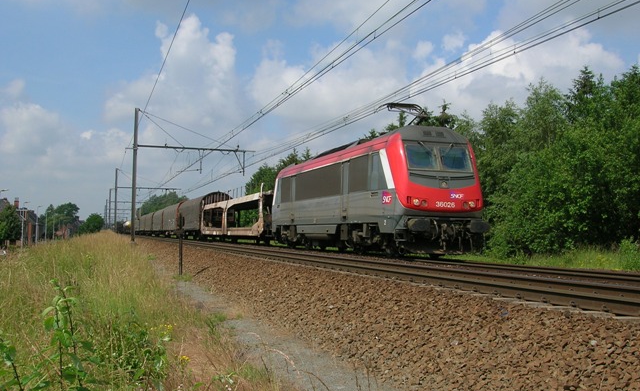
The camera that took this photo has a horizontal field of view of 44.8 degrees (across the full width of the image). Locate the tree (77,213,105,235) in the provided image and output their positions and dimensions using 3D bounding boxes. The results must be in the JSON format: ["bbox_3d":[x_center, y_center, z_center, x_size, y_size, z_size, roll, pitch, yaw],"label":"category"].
[{"bbox_3d":[-53.065,6.968,179.853,5.900,5.824,5.900,2,-3,-16],"label":"tree"}]

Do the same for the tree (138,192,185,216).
[{"bbox_3d":[-38.672,4.654,189.727,11.300,10.794,10.500,2,-3,-16],"label":"tree"}]

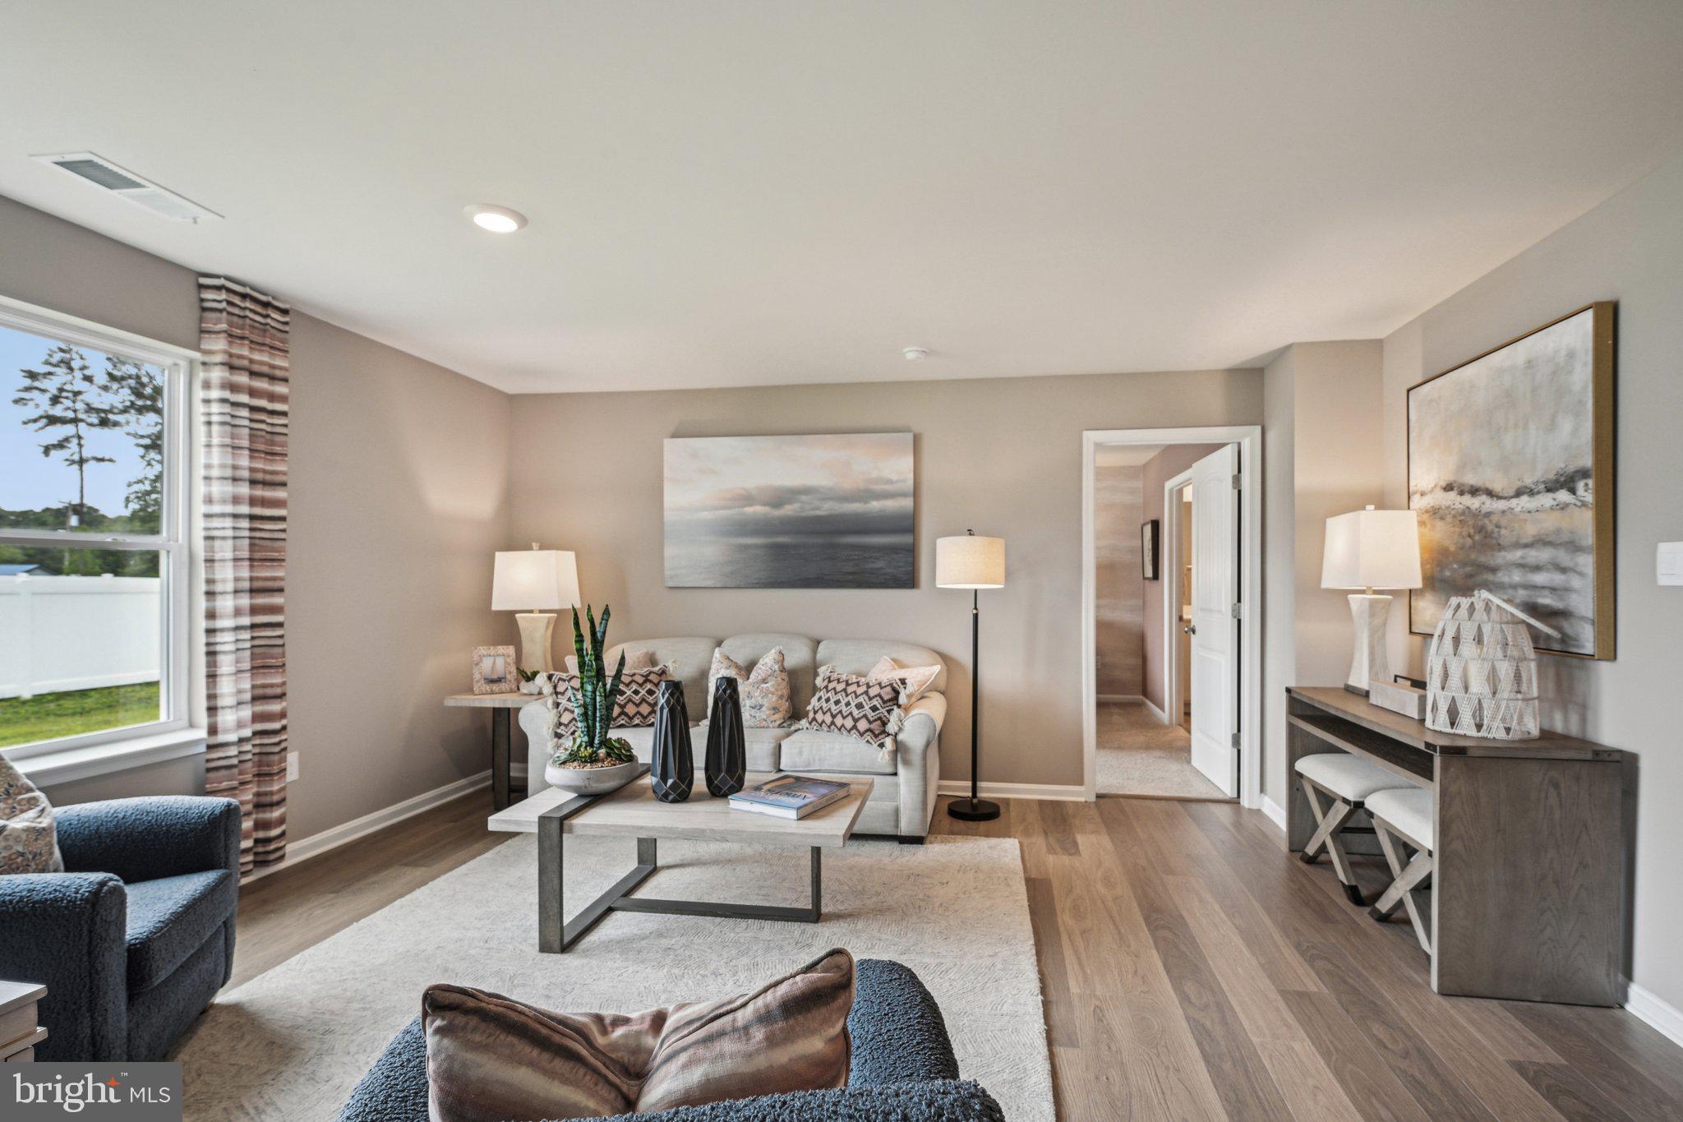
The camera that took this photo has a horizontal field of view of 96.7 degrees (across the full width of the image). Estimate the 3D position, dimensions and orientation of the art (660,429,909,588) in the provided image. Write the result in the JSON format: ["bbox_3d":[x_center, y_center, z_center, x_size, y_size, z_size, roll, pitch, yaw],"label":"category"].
[{"bbox_3d":[-0.330,-0.293,4.505,1.523,0.917,0.040,0,-1,8],"label":"art"}]

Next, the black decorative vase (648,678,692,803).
[{"bbox_3d":[-0.634,0.671,2.801,0.157,0.440,0.157,0,-1,11],"label":"black decorative vase"}]

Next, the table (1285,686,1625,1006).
[{"bbox_3d":[2.231,0.975,2.884,0.500,0.768,1.230,0,-1,11],"label":"table"}]

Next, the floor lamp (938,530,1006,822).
[{"bbox_3d":[0.721,0.605,4.090,0.380,1.540,0.380,0,-1,11],"label":"floor lamp"}]

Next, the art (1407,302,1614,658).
[{"bbox_3d":[2.412,-0.232,2.772,0.053,1.080,1.040,0,-1,11],"label":"art"}]

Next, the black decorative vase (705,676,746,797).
[{"bbox_3d":[-0.422,0.654,2.797,0.152,0.437,0.152,0,-1,11],"label":"black decorative vase"}]

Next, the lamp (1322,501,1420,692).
[{"bbox_3d":[2.389,0.173,3.384,0.235,0.850,0.400,0,-1,11],"label":"lamp"}]

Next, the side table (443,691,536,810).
[{"bbox_3d":[-1.804,1.053,4.295,0.580,0.607,0.630,0,-1,10],"label":"side table"}]

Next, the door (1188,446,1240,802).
[{"bbox_3d":[2.330,0.358,4.692,0.040,2.030,0.745,0,-1,8],"label":"door"}]

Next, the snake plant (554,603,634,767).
[{"bbox_3d":[-0.940,0.469,2.852,0.300,0.625,0.280,0,-1,11],"label":"snake plant"}]

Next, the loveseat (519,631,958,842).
[{"bbox_3d":[-0.533,0.900,4.165,2.200,0.950,0.880,0,-1,9],"label":"loveseat"}]

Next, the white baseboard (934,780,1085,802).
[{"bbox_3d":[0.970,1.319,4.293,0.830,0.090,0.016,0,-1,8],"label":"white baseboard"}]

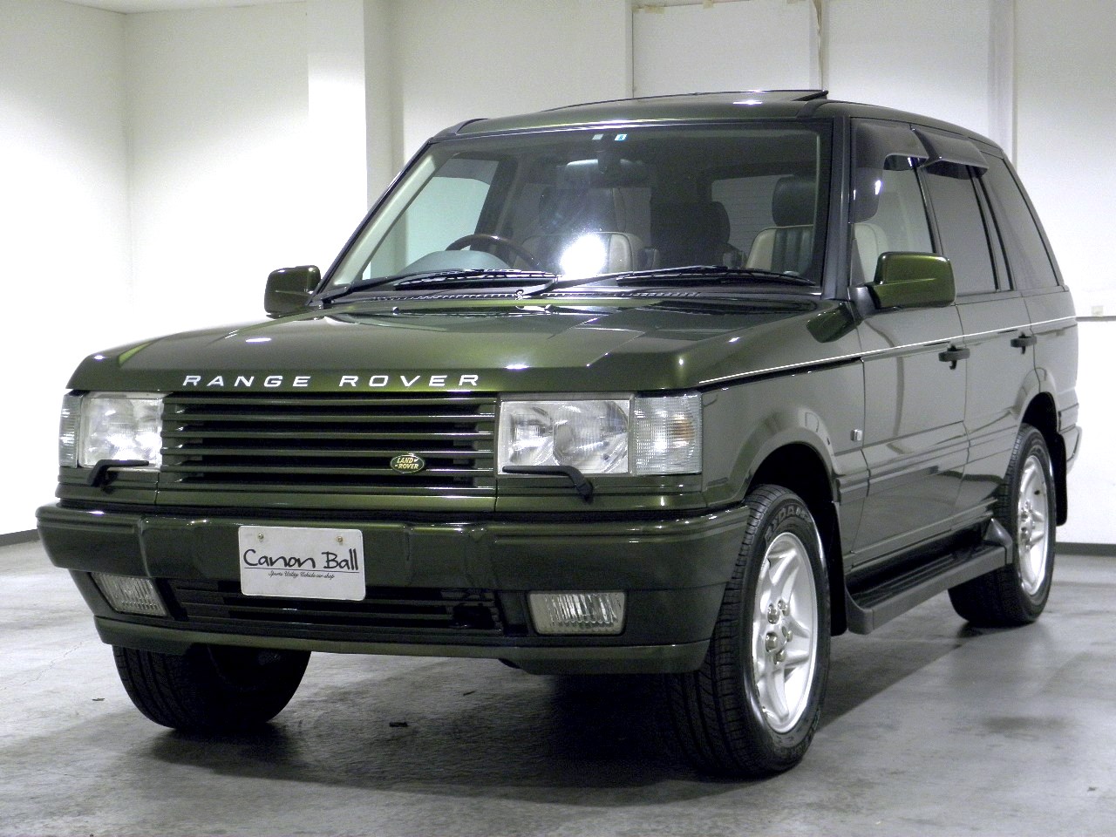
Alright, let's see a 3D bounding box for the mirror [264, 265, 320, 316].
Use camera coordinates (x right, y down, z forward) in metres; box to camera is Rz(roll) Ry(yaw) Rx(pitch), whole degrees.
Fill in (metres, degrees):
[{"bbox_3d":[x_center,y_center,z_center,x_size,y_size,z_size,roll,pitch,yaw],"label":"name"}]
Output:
[{"bbox_3d":[-0.819,-0.394,6.888,0.247,0.168,0.130,1,3,25],"label":"mirror"}]

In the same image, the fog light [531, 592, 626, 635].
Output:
[{"bbox_3d":[0.052,0.444,4.954,0.220,0.111,0.110,0,3,19],"label":"fog light"}]

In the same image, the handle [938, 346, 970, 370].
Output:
[{"bbox_3d":[1.221,-0.189,6.753,0.050,0.075,0.190,0,3,25],"label":"handle"}]

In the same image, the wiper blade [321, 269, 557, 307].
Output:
[{"bbox_3d":[-0.361,-0.388,6.417,0.825,0.097,0.100,1,3,25],"label":"wiper blade"}]

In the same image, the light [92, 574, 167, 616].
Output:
[{"bbox_3d":[-1.055,0.437,5.410,0.215,0.105,0.090,1,3,35],"label":"light"}]

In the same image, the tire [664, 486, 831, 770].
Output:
[{"bbox_3d":[0.463,0.520,5.464,0.265,0.725,0.734,1,3,25],"label":"tire"}]

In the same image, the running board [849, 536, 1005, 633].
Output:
[{"bbox_3d":[1.091,0.464,6.590,0.190,0.165,1.760,0,3,25],"label":"running board"}]

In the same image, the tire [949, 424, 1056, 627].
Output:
[{"bbox_3d":[1.598,0.376,7.889,0.265,0.730,0.735,0,3,25],"label":"tire"}]

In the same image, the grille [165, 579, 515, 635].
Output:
[{"bbox_3d":[-0.531,0.436,5.109,0.940,0.115,0.090,0,3,25],"label":"grille"}]

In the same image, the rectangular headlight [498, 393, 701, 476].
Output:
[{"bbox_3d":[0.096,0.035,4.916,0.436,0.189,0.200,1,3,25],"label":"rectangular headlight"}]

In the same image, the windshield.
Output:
[{"bbox_3d":[0.090,-0.632,6.428,1.530,0.090,0.700,0,47,25],"label":"windshield"}]

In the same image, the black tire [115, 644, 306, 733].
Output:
[{"bbox_3d":[-0.948,0.508,6.116,0.265,0.725,0.734,1,3,25],"label":"black tire"}]

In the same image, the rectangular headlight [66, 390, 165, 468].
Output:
[{"bbox_3d":[-1.085,0.034,5.418,0.420,0.175,0.160,1,3,37],"label":"rectangular headlight"}]

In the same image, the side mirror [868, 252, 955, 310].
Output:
[{"bbox_3d":[0.981,-0.378,6.055,0.247,0.168,0.130,1,3,25],"label":"side mirror"}]

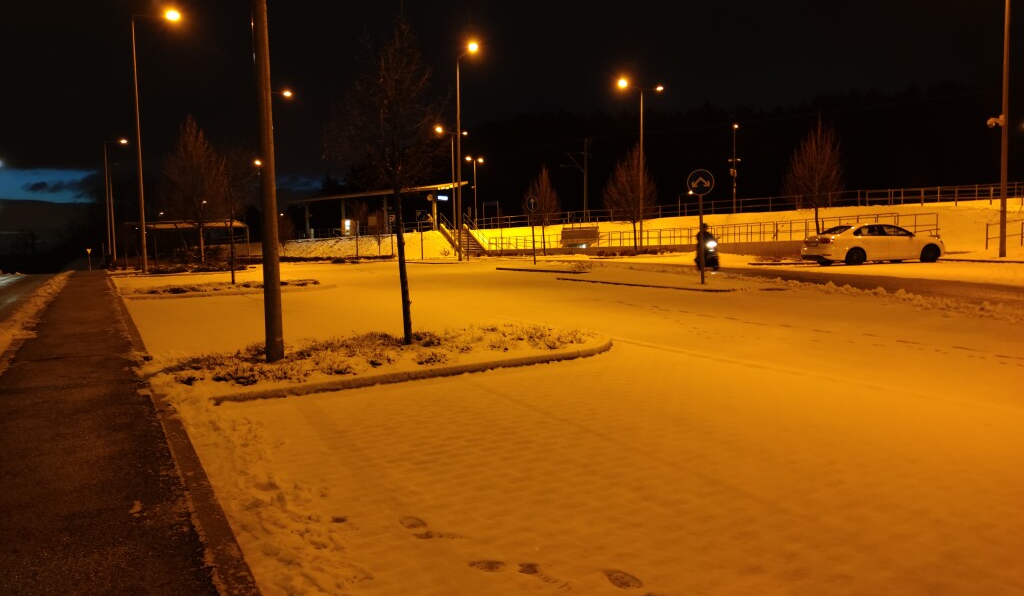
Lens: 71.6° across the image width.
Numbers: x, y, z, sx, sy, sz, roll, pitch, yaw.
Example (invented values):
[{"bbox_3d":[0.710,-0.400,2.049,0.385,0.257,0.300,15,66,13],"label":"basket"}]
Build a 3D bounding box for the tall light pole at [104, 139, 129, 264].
[{"bbox_3d":[-35.511,-8.594,64.103,2.060,11.086,0.400,-3,4,-30],"label":"tall light pole"}]

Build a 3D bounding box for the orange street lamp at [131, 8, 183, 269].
[{"bbox_3d":[-15.796,-6.900,32.075,2.035,11.441,0.420,-3,4,-30],"label":"orange street lamp"}]

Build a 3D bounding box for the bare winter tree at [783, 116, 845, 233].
[{"bbox_3d":[15.644,-5.754,36.778,3.150,7.090,3.150,-1,4,0],"label":"bare winter tree"}]

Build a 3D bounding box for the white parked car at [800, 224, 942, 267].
[{"bbox_3d":[12.580,-1.854,24.700,4.720,1.460,1.810,-2,4,-9],"label":"white parked car"}]

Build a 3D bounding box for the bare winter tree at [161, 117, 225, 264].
[{"bbox_3d":[-15.589,-5.261,34.750,3.200,7.336,3.200,-1,4,0],"label":"bare winter tree"}]

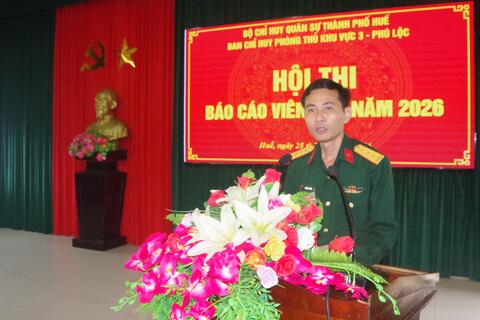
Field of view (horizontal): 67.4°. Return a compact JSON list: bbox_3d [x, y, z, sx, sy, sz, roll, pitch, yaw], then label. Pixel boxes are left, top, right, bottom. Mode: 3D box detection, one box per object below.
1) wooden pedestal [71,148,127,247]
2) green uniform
[{"bbox_3d":[-1.935,0.530,4.960,0.535,1.330,0.440,1,2,20],"label":"wooden pedestal"},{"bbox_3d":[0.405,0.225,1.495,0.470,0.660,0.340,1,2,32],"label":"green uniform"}]

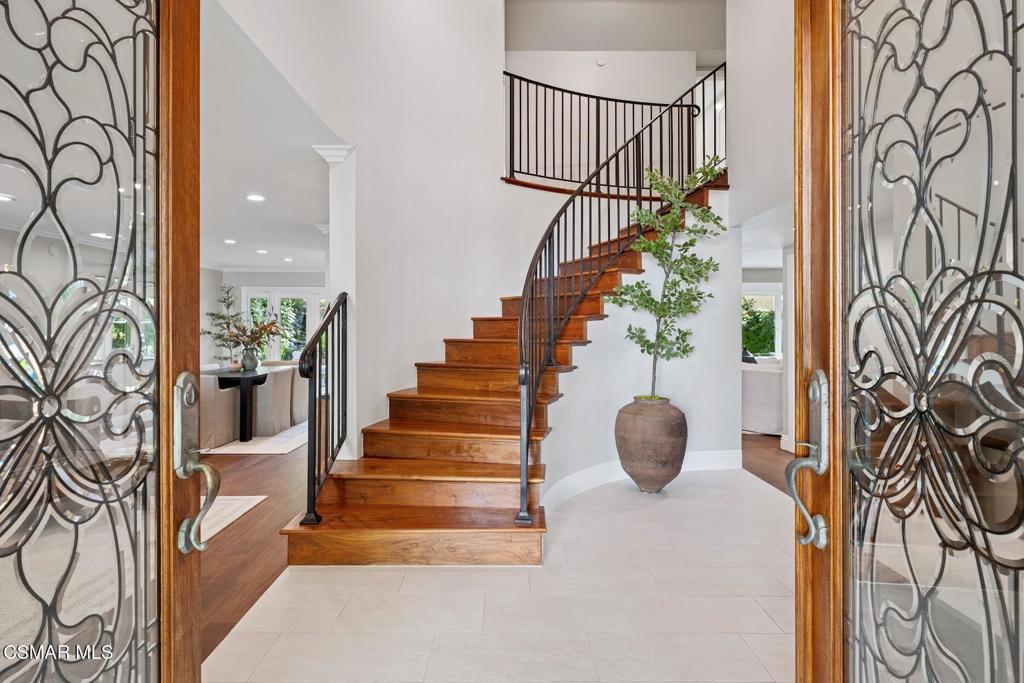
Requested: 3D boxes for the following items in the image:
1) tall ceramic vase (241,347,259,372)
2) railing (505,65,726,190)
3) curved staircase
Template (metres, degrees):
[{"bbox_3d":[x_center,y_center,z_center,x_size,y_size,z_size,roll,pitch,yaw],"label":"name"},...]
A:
[{"bbox_3d":[-3.790,0.250,7.400,0.250,0.335,0.240,0,0,0],"label":"tall ceramic vase"},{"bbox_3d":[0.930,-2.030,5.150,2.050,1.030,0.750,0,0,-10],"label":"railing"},{"bbox_3d":[0.380,-0.650,4.100,3.150,3.650,2.950,0,0,0],"label":"curved staircase"}]

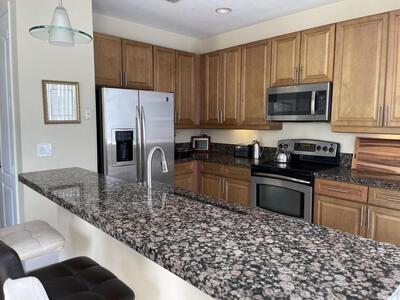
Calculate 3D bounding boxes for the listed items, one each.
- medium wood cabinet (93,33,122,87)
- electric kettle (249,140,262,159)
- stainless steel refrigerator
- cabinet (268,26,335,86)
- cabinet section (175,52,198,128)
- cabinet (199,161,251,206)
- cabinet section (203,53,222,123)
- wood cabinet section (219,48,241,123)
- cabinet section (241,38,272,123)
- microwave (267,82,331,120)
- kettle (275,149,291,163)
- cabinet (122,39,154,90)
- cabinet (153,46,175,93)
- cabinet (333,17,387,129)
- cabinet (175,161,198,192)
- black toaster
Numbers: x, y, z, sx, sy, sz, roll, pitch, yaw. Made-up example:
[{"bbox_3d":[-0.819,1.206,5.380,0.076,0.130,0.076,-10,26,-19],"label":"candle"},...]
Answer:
[{"bbox_3d":[-1.205,-1.045,3.611,0.434,0.580,0.319,-6,8,-43],"label":"medium wood cabinet"},{"bbox_3d":[0.777,-0.003,4.138,0.192,0.253,0.131,0,6,0],"label":"electric kettle"},{"bbox_3d":[-0.891,0.211,3.630,0.917,1.787,0.838,-6,8,-43],"label":"stainless steel refrigerator"},{"bbox_3d":[1.234,-1.038,3.473,0.319,0.566,0.769,-6,8,-43],"label":"cabinet"},{"bbox_3d":[-0.306,-0.913,4.570,0.416,1.065,0.320,-6,8,-44],"label":"cabinet section"},{"bbox_3d":[0.521,0.607,4.182,0.609,0.885,0.910,-6,8,-43],"label":"cabinet"},{"bbox_3d":[0.291,-0.915,4.572,0.320,1.065,0.373,-6,8,-44],"label":"cabinet section"},{"bbox_3d":[0.551,-0.890,4.308,0.320,1.065,0.372,-6,8,-44],"label":"wood cabinet section"},{"bbox_3d":[0.843,-0.861,4.011,0.320,1.065,0.462,-6,8,-44],"label":"cabinet section"},{"bbox_3d":[1.205,-0.542,3.492,0.405,0.414,0.762,-6,8,-43],"label":"microwave"},{"bbox_3d":[1.051,0.066,3.816,0.207,0.182,0.182,3,7,28],"label":"kettle"},{"bbox_3d":[-0.886,-1.076,3.914,0.448,0.580,0.319,-6,8,-43],"label":"cabinet"},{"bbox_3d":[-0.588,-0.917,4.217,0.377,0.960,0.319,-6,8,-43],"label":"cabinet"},{"bbox_3d":[1.663,-0.736,3.054,0.319,1.081,0.471,-6,8,-43],"label":"cabinet"},{"bbox_3d":[-0.422,0.591,4.330,0.529,0.885,0.609,-6,8,-43],"label":"cabinet"},{"bbox_3d":[0.648,0.017,4.292,0.177,0.182,0.258,-6,8,-43],"label":"black toaster"}]

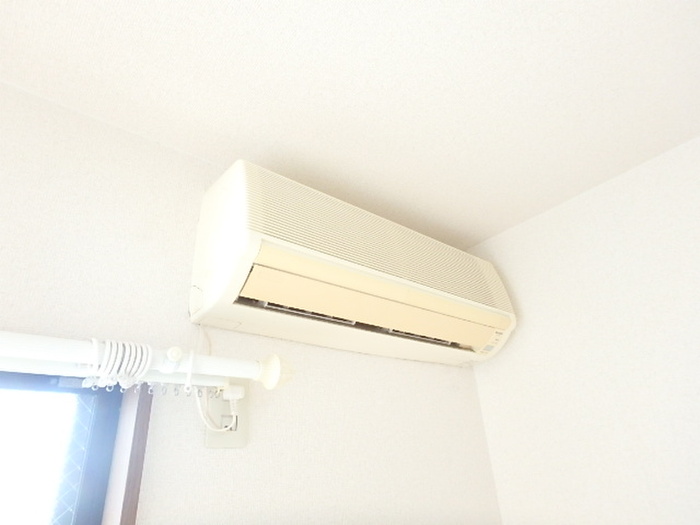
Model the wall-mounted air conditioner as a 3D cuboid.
[{"bbox_3d":[0.075,0.039,0.948,0.761,0.276,0.185,18,-34,-36],"label":"wall-mounted air conditioner"}]

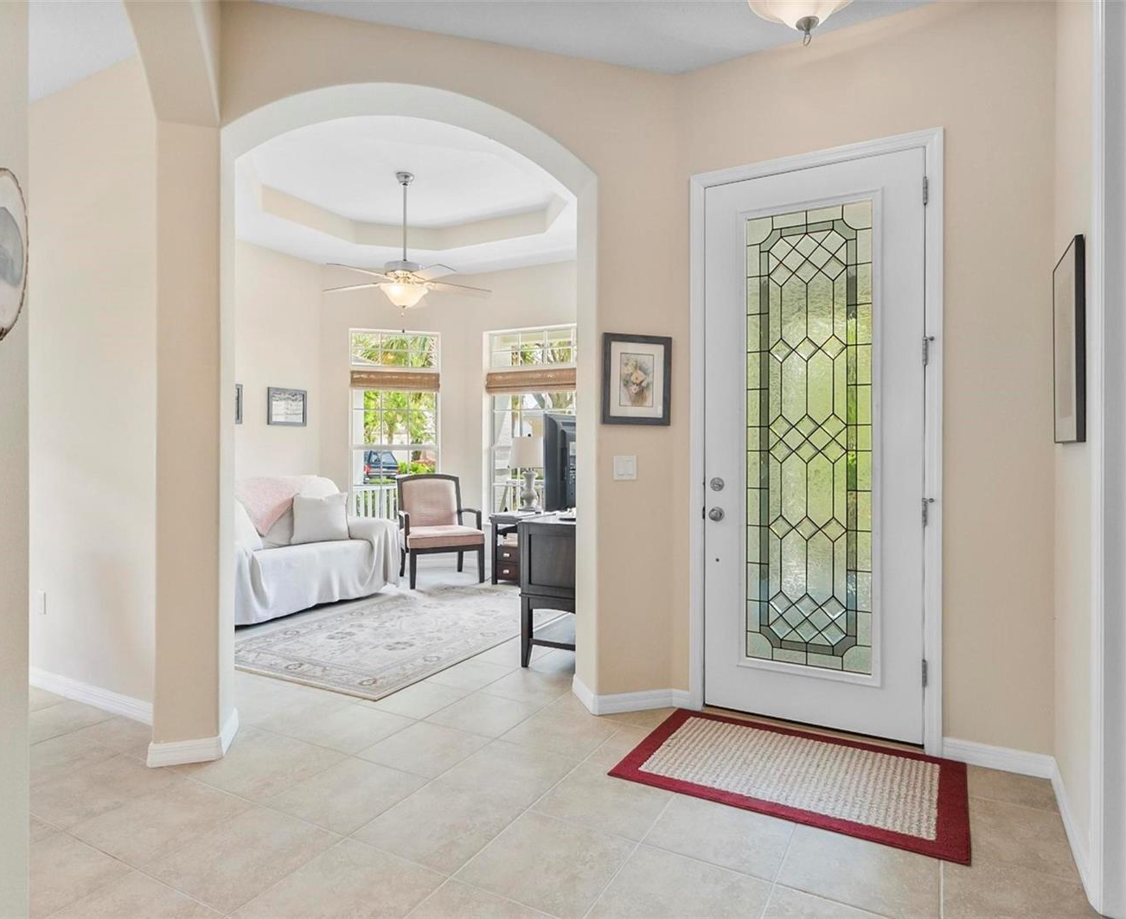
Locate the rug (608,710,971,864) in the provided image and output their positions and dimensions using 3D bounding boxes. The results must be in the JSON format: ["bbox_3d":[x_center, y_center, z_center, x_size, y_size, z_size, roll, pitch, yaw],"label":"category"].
[{"bbox_3d":[0.868,1.179,2.479,1.149,0.016,0.712,1,1,27],"label":"rug"}]

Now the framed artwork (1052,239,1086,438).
[{"bbox_3d":[1.651,-0.361,2.135,0.027,0.618,0.455,1,1,30],"label":"framed artwork"}]

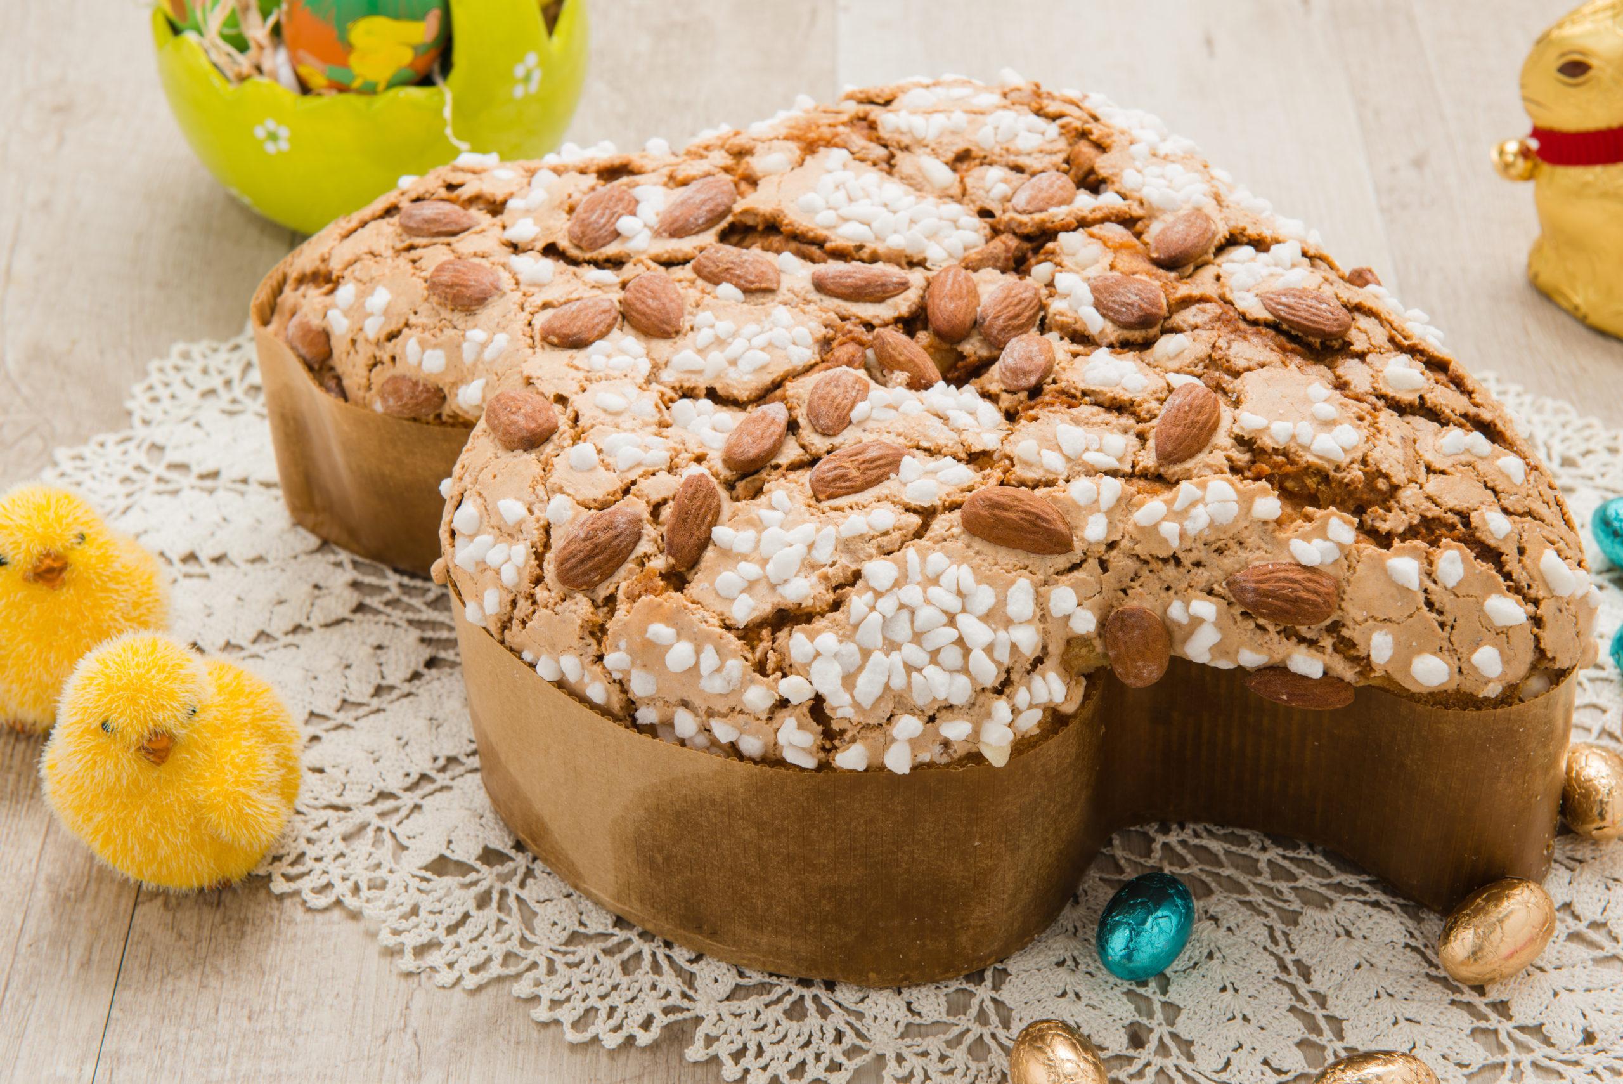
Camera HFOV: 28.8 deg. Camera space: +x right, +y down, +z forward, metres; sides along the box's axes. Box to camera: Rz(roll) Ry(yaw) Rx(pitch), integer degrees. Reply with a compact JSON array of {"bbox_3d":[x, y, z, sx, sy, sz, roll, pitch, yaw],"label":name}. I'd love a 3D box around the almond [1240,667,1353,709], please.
[{"bbox_3d":[0.100,0.030,0.648,0.023,0.010,0.008,4,14,0],"label":"almond"}]

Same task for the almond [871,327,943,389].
[{"bbox_3d":[0.021,-0.040,0.686,0.011,0.007,0.021,-20,48,-35],"label":"almond"}]

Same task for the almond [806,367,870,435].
[{"bbox_3d":[0.006,-0.030,0.666,0.012,0.008,0.021,9,43,15],"label":"almond"}]

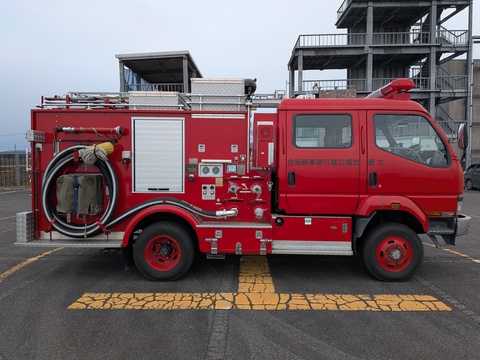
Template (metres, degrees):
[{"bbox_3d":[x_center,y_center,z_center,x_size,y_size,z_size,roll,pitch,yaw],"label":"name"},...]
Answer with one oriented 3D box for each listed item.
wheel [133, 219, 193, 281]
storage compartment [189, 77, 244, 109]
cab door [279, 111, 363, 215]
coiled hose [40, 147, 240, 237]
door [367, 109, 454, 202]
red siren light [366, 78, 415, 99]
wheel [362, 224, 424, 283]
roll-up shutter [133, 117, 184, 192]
[{"bbox_3d":[-0.935,0.862,4.190,0.735,0.735,0.230,1,4,1],"label":"wheel"},{"bbox_3d":[-0.266,-1.099,4.698,0.670,0.430,1.000,1,4,1],"label":"storage compartment"},{"bbox_3d":[0.977,-0.212,4.040,0.980,1.240,0.140,1,4,1],"label":"cab door"},{"bbox_3d":[-1.254,0.154,4.090,2.300,1.110,0.190,1,4,1],"label":"coiled hose"},{"bbox_3d":[2.059,-0.272,4.020,1.040,1.130,0.140,1,4,1],"label":"door"},{"bbox_3d":[2.041,-1.210,4.728,0.300,0.200,1.200,1,4,1],"label":"red siren light"},{"bbox_3d":[1.870,0.866,4.150,0.735,0.735,0.220,1,4,1],"label":"wheel"},{"bbox_3d":[-1.014,-0.307,4.140,0.660,0.950,0.060,1,4,1],"label":"roll-up shutter"}]

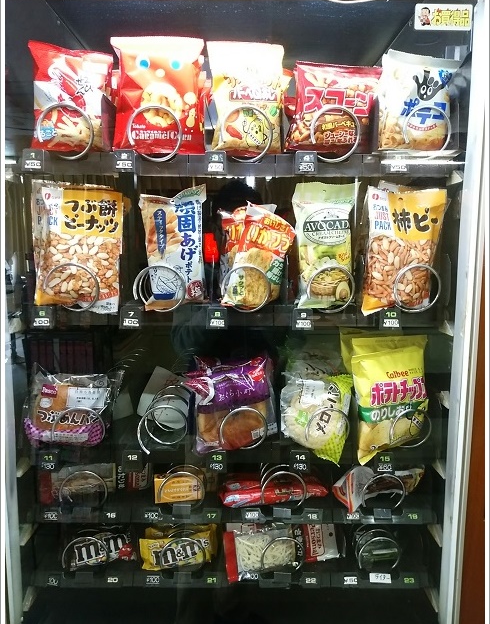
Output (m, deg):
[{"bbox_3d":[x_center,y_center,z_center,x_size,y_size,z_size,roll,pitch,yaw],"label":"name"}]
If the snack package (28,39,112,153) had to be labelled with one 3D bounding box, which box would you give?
[{"bbox_3d":[-0.277,-0.343,0.786,0.122,0.160,0.055,-3,8,-19],"label":"snack package"}]

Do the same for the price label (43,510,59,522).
[{"bbox_3d":[-0.306,0.320,0.768,0.021,0.015,0.003,0,8,-1],"label":"price label"}]

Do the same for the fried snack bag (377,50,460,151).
[{"bbox_3d":[0.282,-0.339,0.792,0.154,0.144,0.055,-2,8,-18],"label":"fried snack bag"}]

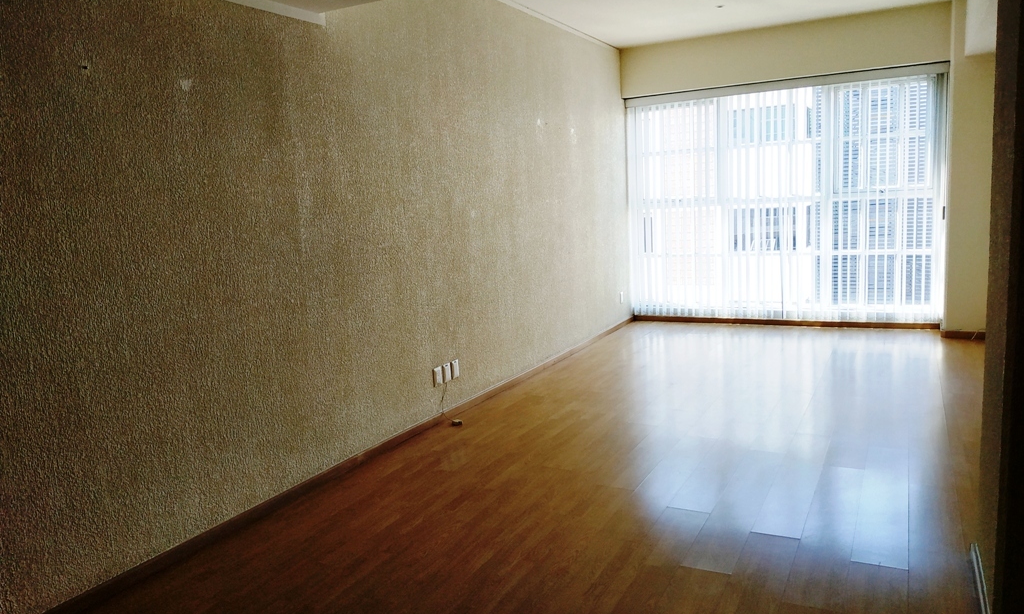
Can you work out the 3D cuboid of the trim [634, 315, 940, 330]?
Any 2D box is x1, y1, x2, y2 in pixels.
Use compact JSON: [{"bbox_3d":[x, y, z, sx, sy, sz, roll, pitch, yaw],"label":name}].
[{"bbox_3d":[2.709,0.161,7.375,2.977,0.062,0.016,1,10,29],"label":"trim"}]

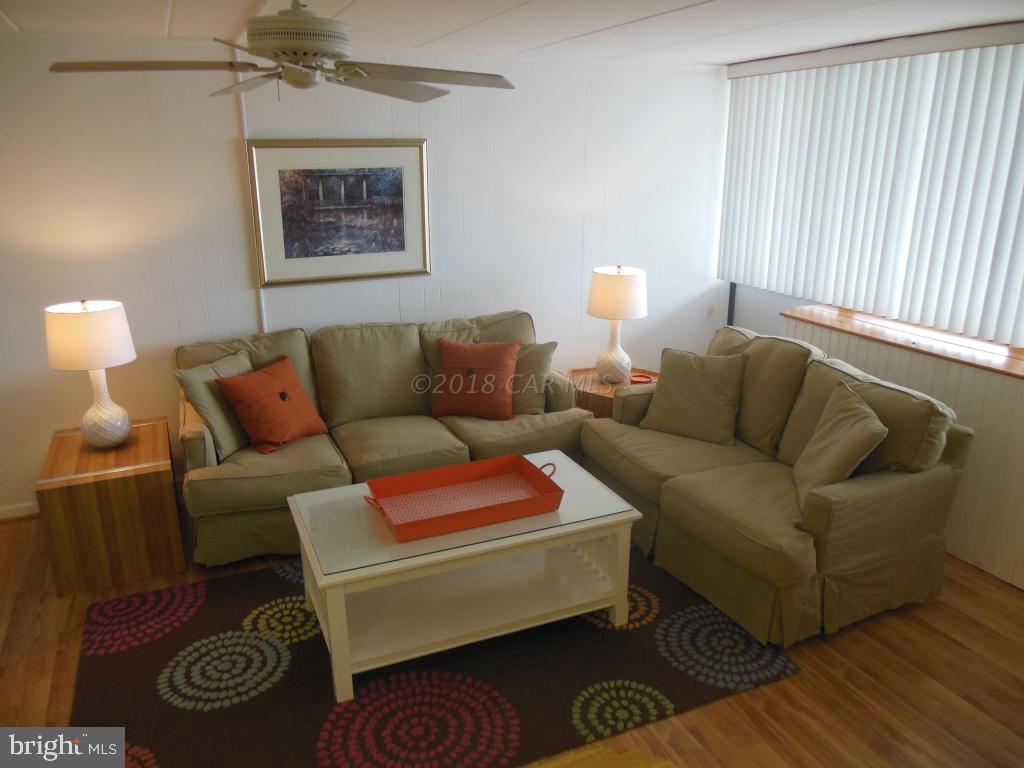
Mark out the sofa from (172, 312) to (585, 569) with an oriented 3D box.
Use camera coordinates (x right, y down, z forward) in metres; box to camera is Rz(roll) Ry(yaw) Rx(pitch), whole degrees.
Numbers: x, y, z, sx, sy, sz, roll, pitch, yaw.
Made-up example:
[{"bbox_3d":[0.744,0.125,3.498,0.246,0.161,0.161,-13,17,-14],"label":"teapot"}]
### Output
[{"bbox_3d":[-0.666,0.166,4.005,2.059,0.943,0.961,-8,19,-23],"label":"sofa"}]

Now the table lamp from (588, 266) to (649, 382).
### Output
[{"bbox_3d":[0.610,-0.351,4.298,0.355,0.673,0.355,0,17,0],"label":"table lamp"}]

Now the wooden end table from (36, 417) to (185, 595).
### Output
[{"bbox_3d":[-1.853,0.546,3.483,0.509,0.536,0.681,-8,19,-23],"label":"wooden end table"}]

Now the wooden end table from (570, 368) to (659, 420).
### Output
[{"bbox_3d":[0.636,0.238,4.440,0.670,0.536,0.578,-8,19,-23],"label":"wooden end table"}]

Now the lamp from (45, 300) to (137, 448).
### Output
[{"bbox_3d":[-1.875,-0.038,3.324,0.355,0.673,0.355,-8,19,-23],"label":"lamp"}]

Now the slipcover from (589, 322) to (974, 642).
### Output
[{"bbox_3d":[1.127,0.324,3.490,0.952,0.943,1.455,-8,19,-23],"label":"slipcover"}]

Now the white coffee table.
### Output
[{"bbox_3d":[-0.204,0.715,2.997,1.219,0.498,0.705,-8,19,-23],"label":"white coffee table"}]

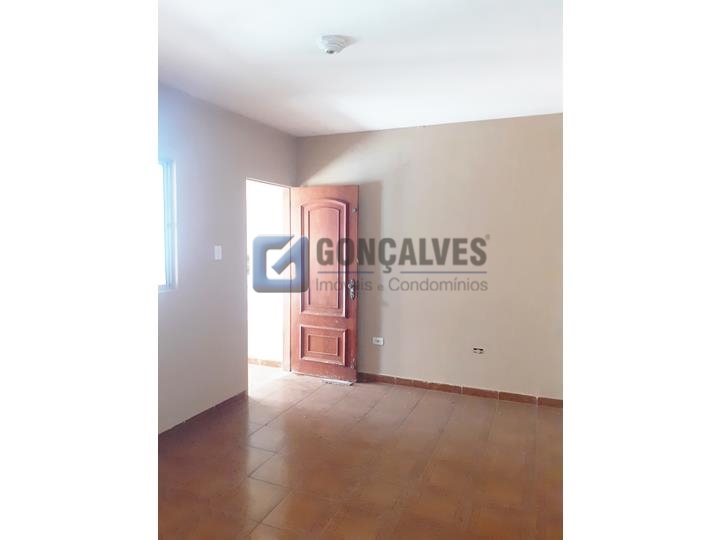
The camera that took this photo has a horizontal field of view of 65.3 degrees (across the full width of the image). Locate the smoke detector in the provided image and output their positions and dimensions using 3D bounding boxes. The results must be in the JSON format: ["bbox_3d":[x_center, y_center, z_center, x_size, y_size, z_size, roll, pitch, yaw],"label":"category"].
[{"bbox_3d":[-0.146,-1.235,3.100,0.185,0.066,0.185,0,4,0],"label":"smoke detector"}]

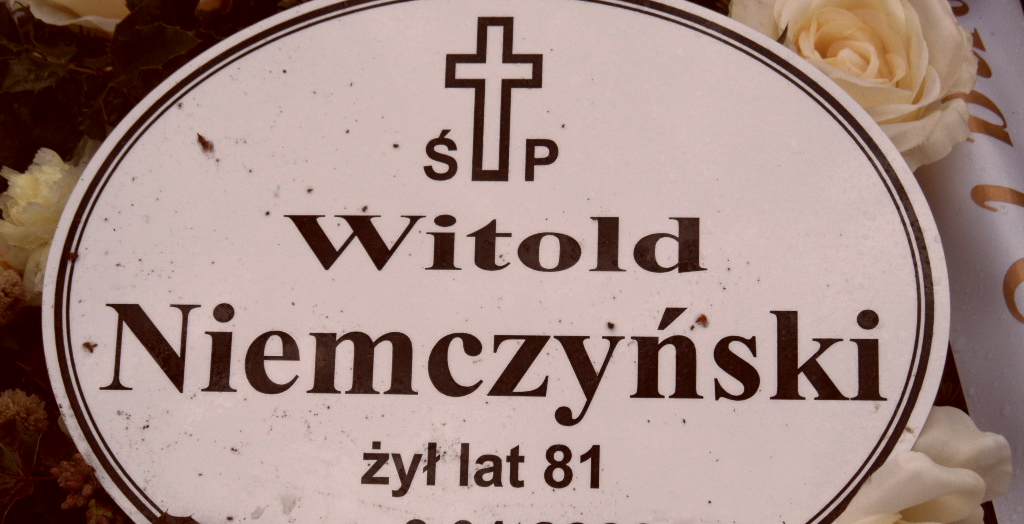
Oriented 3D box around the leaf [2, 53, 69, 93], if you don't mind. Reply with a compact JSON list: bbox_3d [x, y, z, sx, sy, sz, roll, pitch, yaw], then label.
[{"bbox_3d":[-0.171,-0.068,0.637,0.027,0.008,0.016,-17,67,-8],"label":"leaf"}]

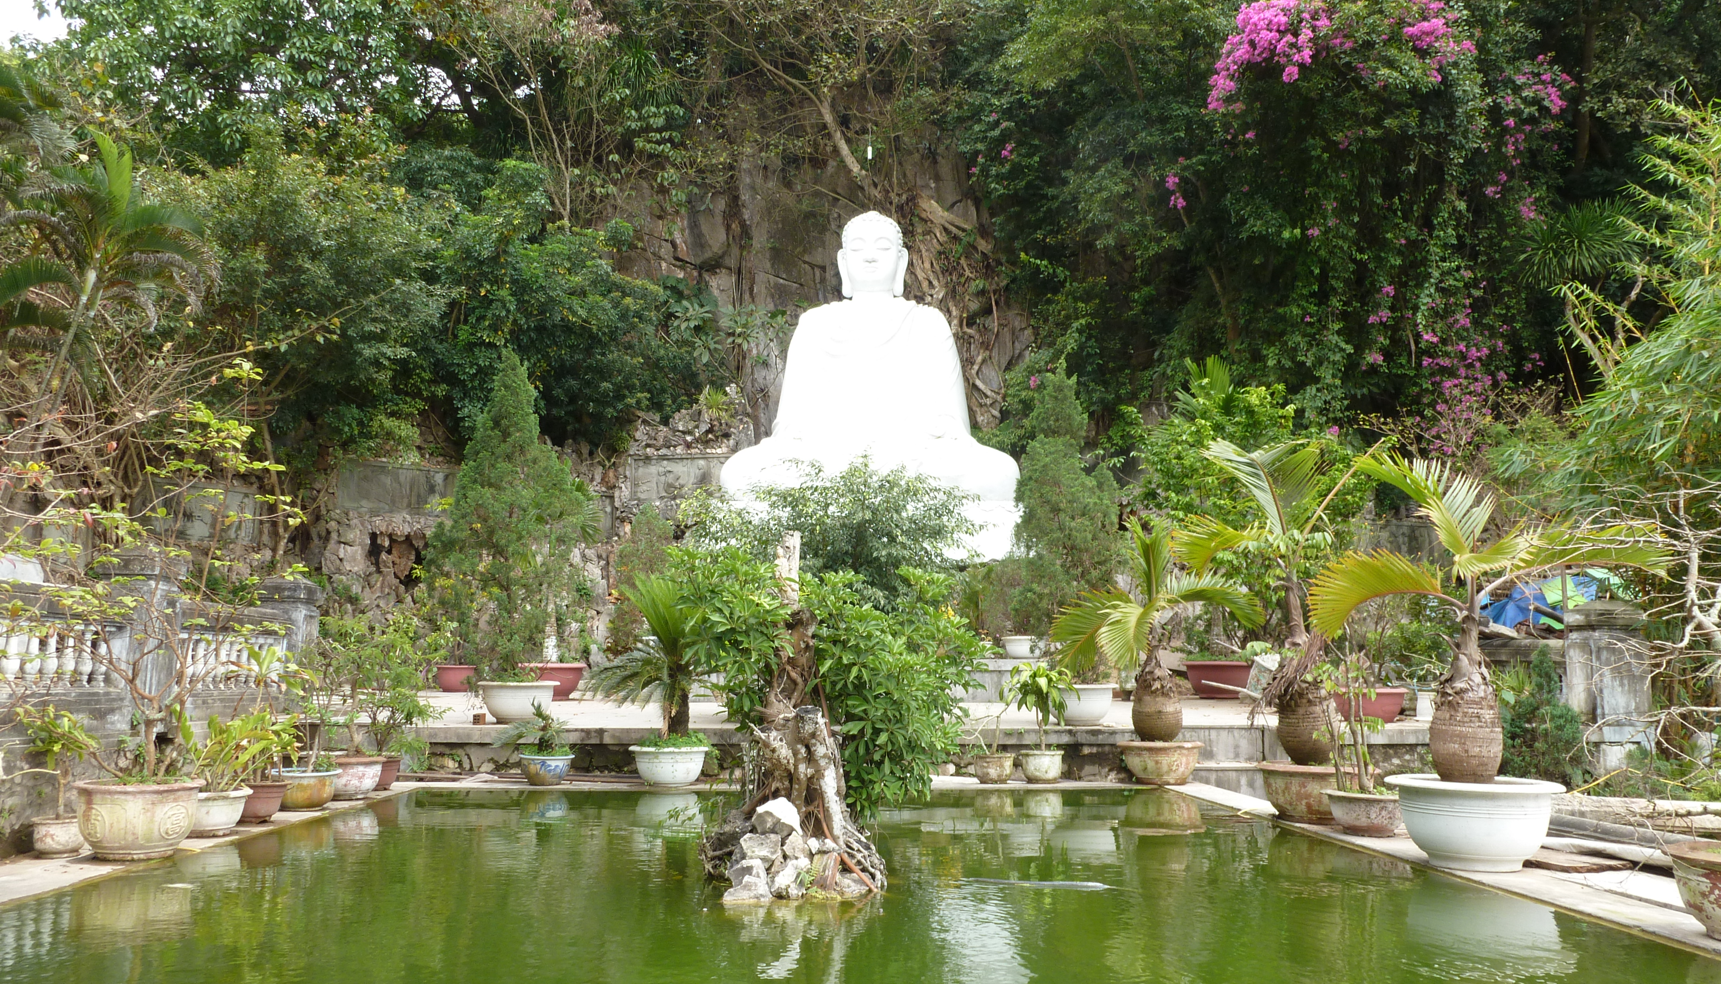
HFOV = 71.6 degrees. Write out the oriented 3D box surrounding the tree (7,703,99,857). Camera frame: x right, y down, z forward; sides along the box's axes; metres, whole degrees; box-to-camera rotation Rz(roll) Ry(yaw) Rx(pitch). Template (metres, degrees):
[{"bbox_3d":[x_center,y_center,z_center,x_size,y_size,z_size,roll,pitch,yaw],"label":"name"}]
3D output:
[{"bbox_3d":[-6.055,2.162,8.950,0.572,1.131,0.515,6,-11,-33],"label":"tree"}]

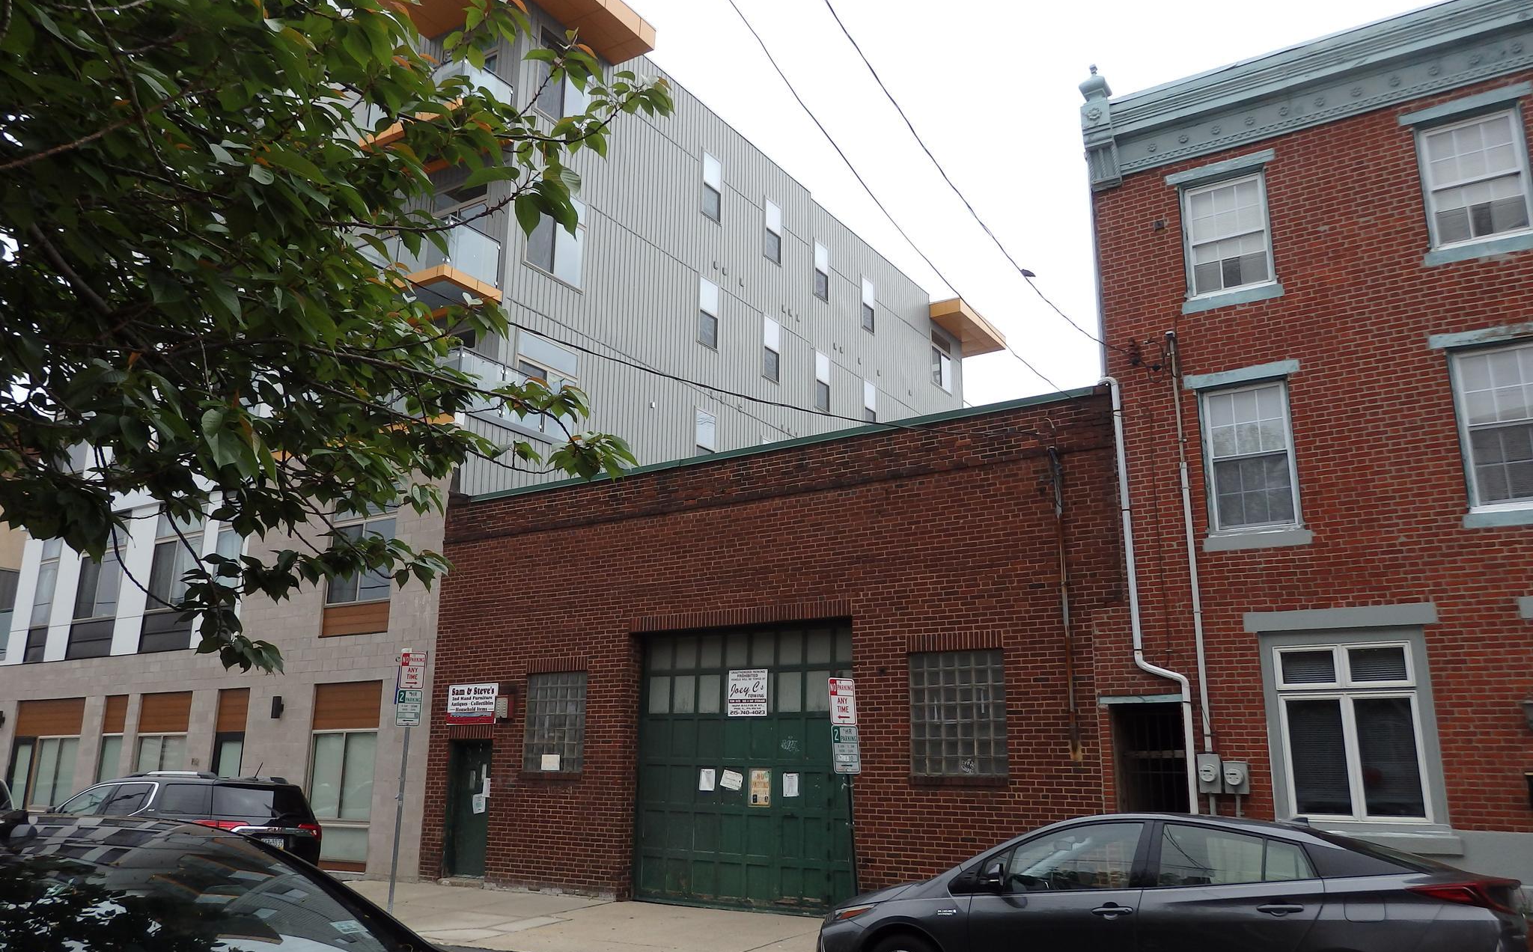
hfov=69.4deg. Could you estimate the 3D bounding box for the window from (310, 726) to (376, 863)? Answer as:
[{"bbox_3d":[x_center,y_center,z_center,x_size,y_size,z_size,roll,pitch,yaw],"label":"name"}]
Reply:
[{"bbox_3d":[-7.009,5.246,18.220,1.690,2.080,0.120,-9,-17,31],"label":"window"}]

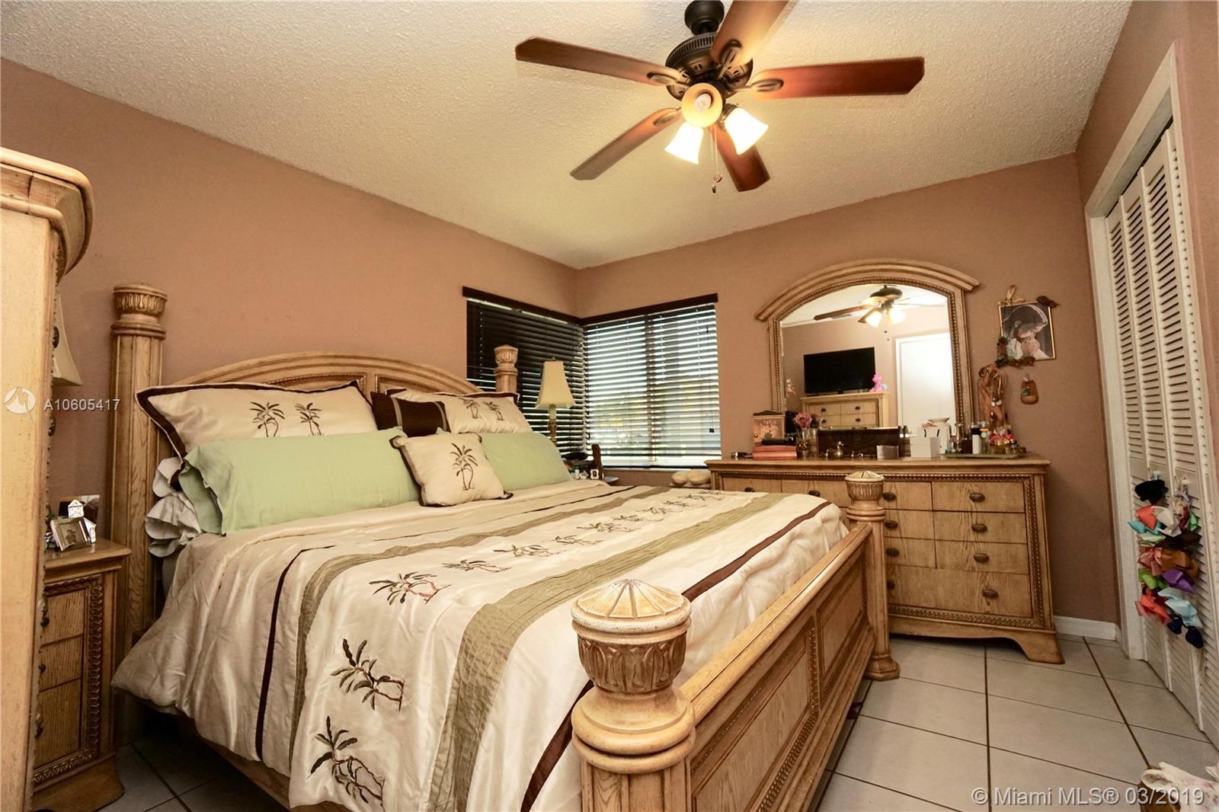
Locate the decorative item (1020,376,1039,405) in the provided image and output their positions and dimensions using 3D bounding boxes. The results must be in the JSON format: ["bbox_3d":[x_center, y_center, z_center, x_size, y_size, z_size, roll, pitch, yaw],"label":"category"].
[{"bbox_3d":[2.209,-0.082,2.667,0.078,0.152,0.040,-4,-4,35],"label":"decorative item"}]

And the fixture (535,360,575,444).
[{"bbox_3d":[-0.400,0.097,3.742,0.260,0.900,0.260,-1,-3,-17],"label":"fixture"}]

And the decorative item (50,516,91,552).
[{"bbox_3d":[-1.820,0.431,1.720,0.060,0.105,0.085,-3,-3,10],"label":"decorative item"}]

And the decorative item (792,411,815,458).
[{"bbox_3d":[1.197,0.174,3.128,0.125,0.290,0.120,-4,-4,35],"label":"decorative item"}]

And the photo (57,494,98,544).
[{"bbox_3d":[-1.889,0.405,1.799,0.060,0.170,0.110,-4,-4,27],"label":"photo"}]

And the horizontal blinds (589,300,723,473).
[{"bbox_3d":[0.299,-0.114,4.027,1.200,1.200,0.060,-4,-4,35],"label":"horizontal blinds"}]

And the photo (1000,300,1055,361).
[{"bbox_3d":[2.211,-0.394,2.687,0.210,0.315,0.030,-4,-4,35],"label":"photo"}]

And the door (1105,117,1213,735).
[{"bbox_3d":[2.034,0.109,1.828,0.050,2.010,1.195,-4,-4,35],"label":"door"}]

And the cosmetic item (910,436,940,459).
[{"bbox_3d":[1.716,0.220,2.761,0.100,0.122,0.105,0,-4,-36],"label":"cosmetic item"}]

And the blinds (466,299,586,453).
[{"bbox_3d":[-0.587,-0.094,3.880,0.060,1.200,1.220,-4,-4,35],"label":"blinds"}]

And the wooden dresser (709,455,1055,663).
[{"bbox_3d":[1.415,0.754,2.897,1.700,0.908,0.520,-4,-4,35],"label":"wooden dresser"}]

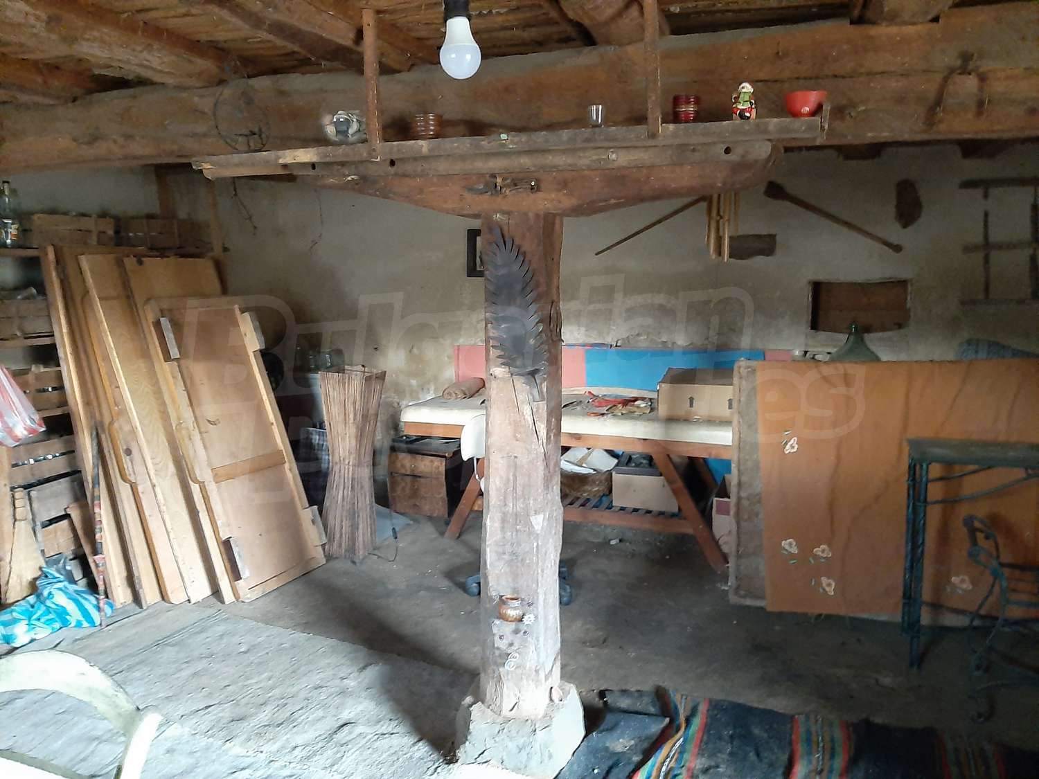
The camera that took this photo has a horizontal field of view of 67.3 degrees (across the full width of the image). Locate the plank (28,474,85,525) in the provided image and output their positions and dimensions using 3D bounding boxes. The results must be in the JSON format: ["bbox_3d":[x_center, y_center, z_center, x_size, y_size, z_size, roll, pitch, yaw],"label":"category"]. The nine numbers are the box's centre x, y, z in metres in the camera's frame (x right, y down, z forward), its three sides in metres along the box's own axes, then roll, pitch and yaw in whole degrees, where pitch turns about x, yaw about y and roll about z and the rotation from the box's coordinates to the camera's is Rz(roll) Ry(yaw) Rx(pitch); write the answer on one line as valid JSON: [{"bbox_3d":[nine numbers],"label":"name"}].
[{"bbox_3d":[-2.221,0.531,3.800,0.020,0.190,0.340,3,8,20],"label":"plank"}]

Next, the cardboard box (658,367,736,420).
[{"bbox_3d":[1.008,0.033,4.068,0.500,0.230,0.360,2,7,21],"label":"cardboard box"}]

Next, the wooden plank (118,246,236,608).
[{"bbox_3d":[-1.460,0.154,3.784,0.030,1.640,0.530,-18,-2,26],"label":"wooden plank"}]

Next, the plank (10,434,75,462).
[{"bbox_3d":[-2.245,0.282,3.700,0.020,0.085,0.400,3,8,20],"label":"plank"}]

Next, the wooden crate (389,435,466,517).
[{"bbox_3d":[-0.580,0.558,5.136,0.430,0.450,0.360,3,7,22],"label":"wooden crate"}]

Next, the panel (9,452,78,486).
[{"bbox_3d":[-2.245,0.375,3.712,0.020,0.085,0.400,3,8,20],"label":"panel"}]

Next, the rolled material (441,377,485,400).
[{"bbox_3d":[-0.346,-0.029,5.149,0.120,0.115,0.580,2,7,21],"label":"rolled material"}]

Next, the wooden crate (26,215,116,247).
[{"bbox_3d":[-2.293,-0.771,3.835,0.280,0.140,0.460,3,8,20],"label":"wooden crate"}]

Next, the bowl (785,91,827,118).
[{"bbox_3d":[0.723,-0.719,1.966,0.112,0.072,0.112,3,8,20],"label":"bowl"}]

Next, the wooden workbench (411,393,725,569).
[{"bbox_3d":[0.484,0.457,4.641,2.100,0.760,0.980,2,7,21],"label":"wooden workbench"}]

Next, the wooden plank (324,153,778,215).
[{"bbox_3d":[0.041,-0.597,2.320,1.400,0.185,0.200,3,8,20],"label":"wooden plank"}]

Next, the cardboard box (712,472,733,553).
[{"bbox_3d":[1.280,0.682,4.243,0.380,0.390,0.300,3,8,20],"label":"cardboard box"}]

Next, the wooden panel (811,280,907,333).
[{"bbox_3d":[2.030,-0.492,4.654,0.560,0.320,0.040,3,8,20],"label":"wooden panel"}]

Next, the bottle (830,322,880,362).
[{"bbox_3d":[1.763,-0.108,4.134,0.350,0.500,0.350,3,8,20],"label":"bottle"}]

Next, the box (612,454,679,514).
[{"bbox_3d":[0.742,0.515,4.417,0.360,0.235,0.350,3,8,20],"label":"box"}]

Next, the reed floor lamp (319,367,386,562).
[{"bbox_3d":[-0.885,0.402,4.140,0.270,0.990,0.270,3,7,26],"label":"reed floor lamp"}]

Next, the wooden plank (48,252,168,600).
[{"bbox_3d":[-1.805,0.140,3.703,0.035,1.629,0.560,-9,2,26],"label":"wooden plank"}]

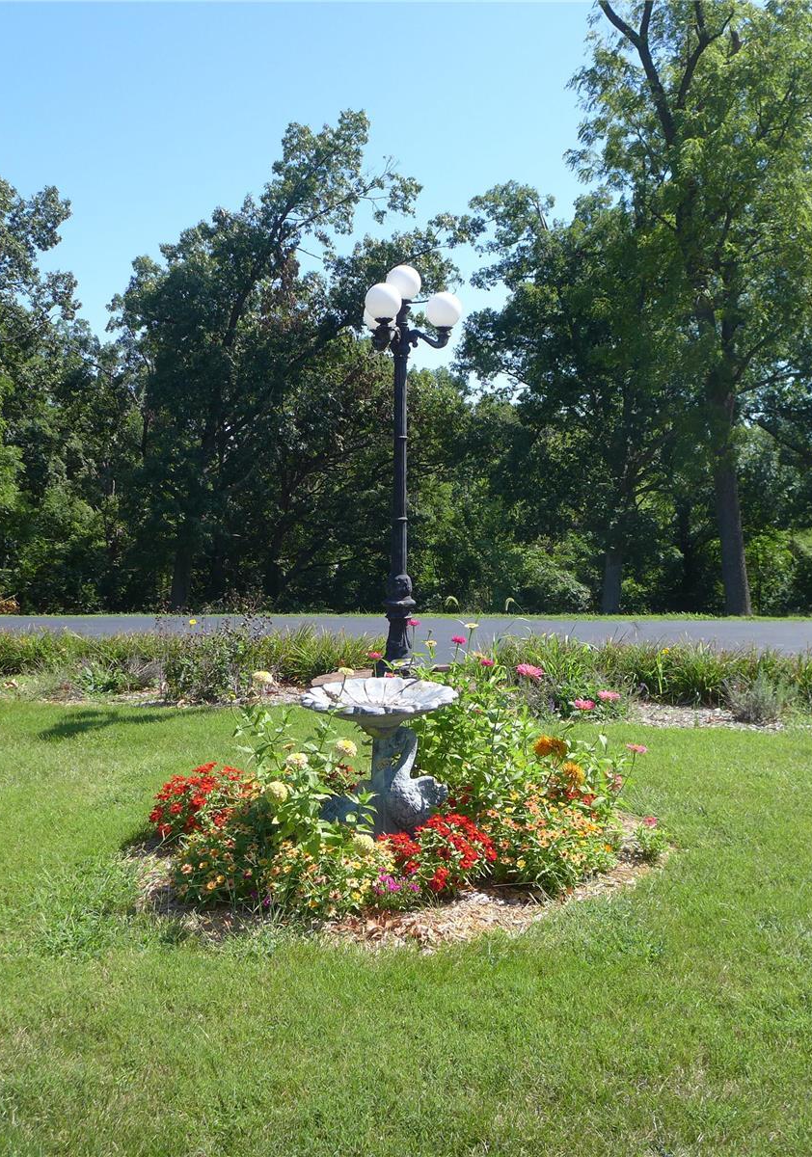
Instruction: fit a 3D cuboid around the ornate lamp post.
[{"bbox_3d":[0.041,-0.705,7.502,0.684,2.928,0.741,1,5,0],"label":"ornate lamp post"}]

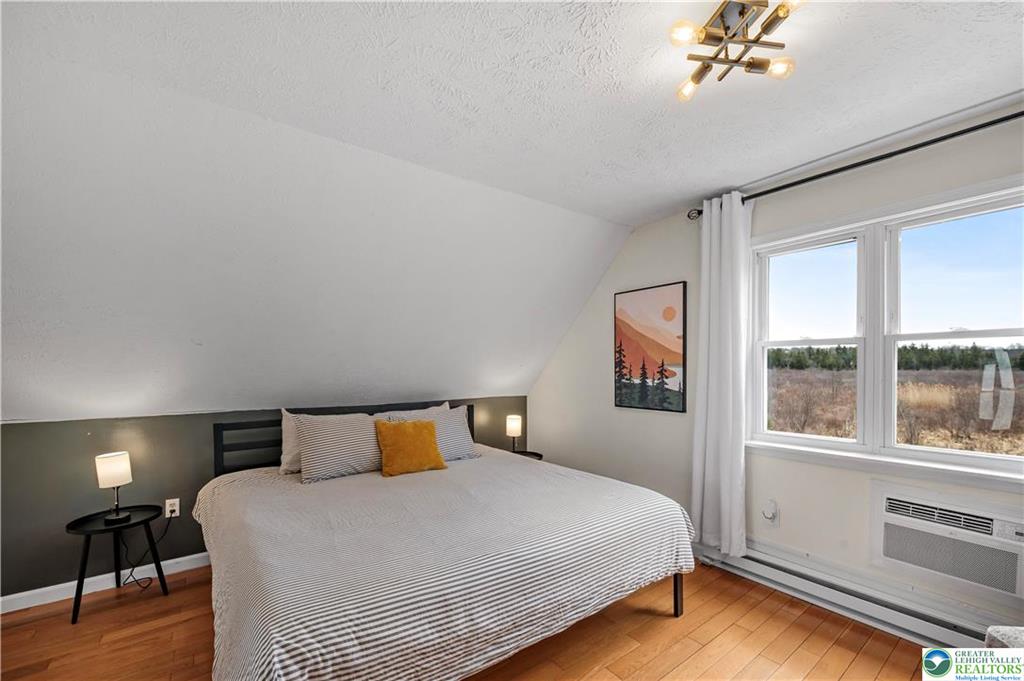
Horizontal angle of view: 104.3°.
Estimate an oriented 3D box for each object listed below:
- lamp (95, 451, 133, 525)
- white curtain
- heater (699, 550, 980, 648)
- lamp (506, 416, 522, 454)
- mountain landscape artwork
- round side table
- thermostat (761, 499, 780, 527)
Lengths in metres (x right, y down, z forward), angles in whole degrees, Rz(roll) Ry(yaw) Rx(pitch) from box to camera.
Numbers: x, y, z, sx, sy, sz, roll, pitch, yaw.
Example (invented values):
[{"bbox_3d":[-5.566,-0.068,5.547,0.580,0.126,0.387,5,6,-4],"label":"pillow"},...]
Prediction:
[{"bbox_3d":[-2.152,0.795,2.157,0.135,0.360,0.135,2,-4,-37],"label":"lamp"},{"bbox_3d":[1.344,0.188,2.533,0.120,2.240,0.370,2,-4,-37],"label":"white curtain"},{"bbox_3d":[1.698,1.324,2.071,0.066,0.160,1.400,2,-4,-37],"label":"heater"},{"bbox_3d":[0.022,0.909,3.792,0.135,0.370,0.135,0,-3,0],"label":"lamp"},{"bbox_3d":[1.038,0.059,3.057,0.031,0.930,0.605,2,-4,-37],"label":"mountain landscape artwork"},{"bbox_3d":[-2.115,1.180,2.146,0.400,0.440,0.400,2,-4,-37],"label":"round side table"},{"bbox_3d":[1.519,1.027,2.345,0.040,0.135,0.080,2,-4,-37],"label":"thermostat"}]

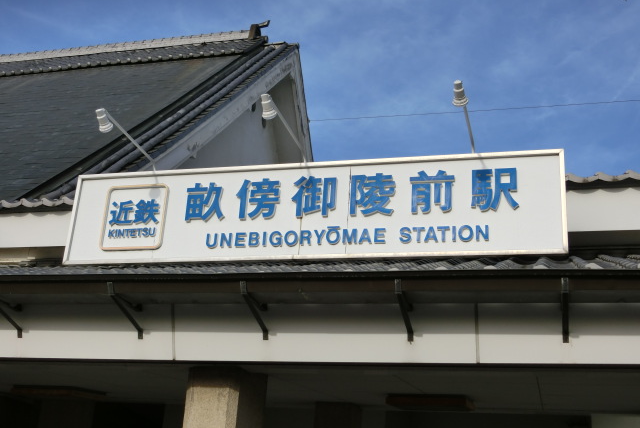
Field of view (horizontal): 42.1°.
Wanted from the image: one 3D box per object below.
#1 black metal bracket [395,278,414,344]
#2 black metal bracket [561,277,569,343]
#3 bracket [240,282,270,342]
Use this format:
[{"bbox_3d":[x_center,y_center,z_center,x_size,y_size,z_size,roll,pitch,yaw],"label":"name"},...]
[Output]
[{"bbox_3d":[0.491,0.563,4.788,0.037,0.265,0.457,-2,-20,16],"label":"black metal bracket"},{"bbox_3d":[1.341,0.533,4.539,0.037,0.265,0.457,-2,-20,16],"label":"black metal bracket"},{"bbox_3d":[-0.390,0.594,5.045,0.037,0.265,0.457,-2,-20,16],"label":"bracket"}]

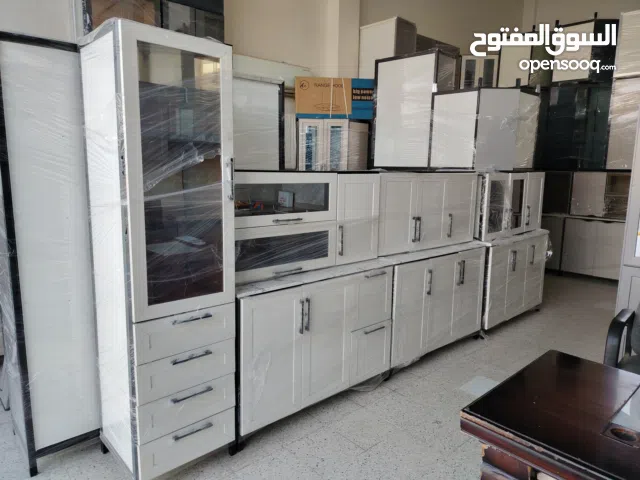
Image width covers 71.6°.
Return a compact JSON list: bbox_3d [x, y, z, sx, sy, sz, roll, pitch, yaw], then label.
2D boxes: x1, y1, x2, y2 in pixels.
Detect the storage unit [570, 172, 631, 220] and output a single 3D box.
[{"bbox_3d":[3.903,-0.589,5.997,0.340,0.600,0.800,-7,12,-42],"label":"storage unit"}]

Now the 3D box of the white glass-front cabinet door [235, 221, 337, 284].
[{"bbox_3d":[-0.296,0.033,2.621,0.778,0.287,0.340,-7,12,-42],"label":"white glass-front cabinet door"}]

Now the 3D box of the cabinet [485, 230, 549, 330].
[{"bbox_3d":[1.850,0.381,4.690,1.345,0.867,0.545,-6,10,-43],"label":"cabinet"}]

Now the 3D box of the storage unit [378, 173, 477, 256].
[{"bbox_3d":[0.764,-0.248,3.561,1.297,0.591,0.340,-7,12,-42],"label":"storage unit"}]

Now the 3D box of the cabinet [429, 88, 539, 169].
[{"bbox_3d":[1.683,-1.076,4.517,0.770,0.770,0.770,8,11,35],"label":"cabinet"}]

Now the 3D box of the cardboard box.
[{"bbox_3d":[0.149,-1.485,4.766,0.819,0.408,0.400,1,9,-3],"label":"cardboard box"}]

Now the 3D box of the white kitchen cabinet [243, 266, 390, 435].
[{"bbox_3d":[-0.125,0.565,2.756,1.200,0.808,0.550,-7,12,-42],"label":"white kitchen cabinet"}]

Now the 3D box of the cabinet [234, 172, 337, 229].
[{"bbox_3d":[-0.290,-0.252,2.576,0.778,0.289,0.340,-7,12,-42],"label":"cabinet"}]

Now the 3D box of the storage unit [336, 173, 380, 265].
[{"bbox_3d":[0.138,-0.163,2.992,0.395,0.576,0.340,-7,12,-42],"label":"storage unit"}]

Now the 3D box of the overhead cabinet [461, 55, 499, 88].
[{"bbox_3d":[2.535,-2.598,7.156,0.560,0.620,0.340,3,9,13],"label":"overhead cabinet"}]

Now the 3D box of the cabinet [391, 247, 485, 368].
[{"bbox_3d":[0.766,0.454,3.570,1.216,0.808,0.550,-7,12,-42],"label":"cabinet"}]

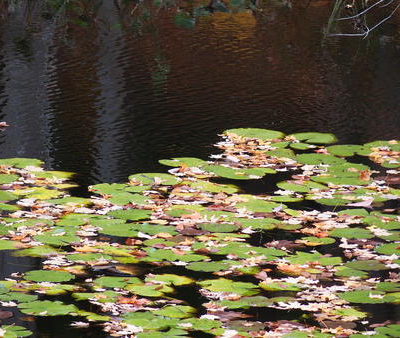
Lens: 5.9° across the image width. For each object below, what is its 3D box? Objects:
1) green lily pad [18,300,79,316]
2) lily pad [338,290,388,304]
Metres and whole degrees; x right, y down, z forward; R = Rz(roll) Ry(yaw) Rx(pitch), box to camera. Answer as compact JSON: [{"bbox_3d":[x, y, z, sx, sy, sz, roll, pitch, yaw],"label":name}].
[{"bbox_3d":[-0.509,0.469,13.107,0.205,0.014,0.208,0,12,0],"label":"green lily pad"},{"bbox_3d":[0.551,0.436,13.264,0.173,0.014,0.179,0,12,0],"label":"lily pad"}]

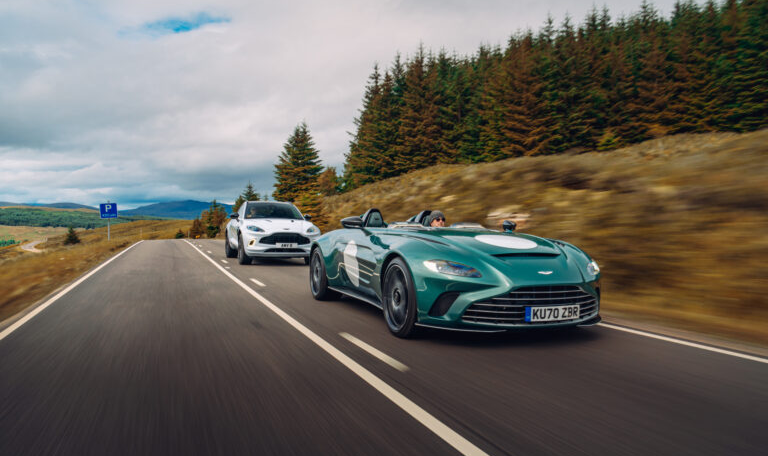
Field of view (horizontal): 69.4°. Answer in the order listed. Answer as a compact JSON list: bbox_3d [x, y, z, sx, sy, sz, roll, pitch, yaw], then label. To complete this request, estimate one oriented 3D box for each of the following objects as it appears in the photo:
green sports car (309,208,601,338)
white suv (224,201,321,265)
[{"bbox_3d":[0.475,0.368,6.375,2.000,1.170,4.470,0,0,-22],"label":"green sports car"},{"bbox_3d":[-3.315,0.099,15.889,2.060,1.680,5.040,0,0,-22],"label":"white suv"}]

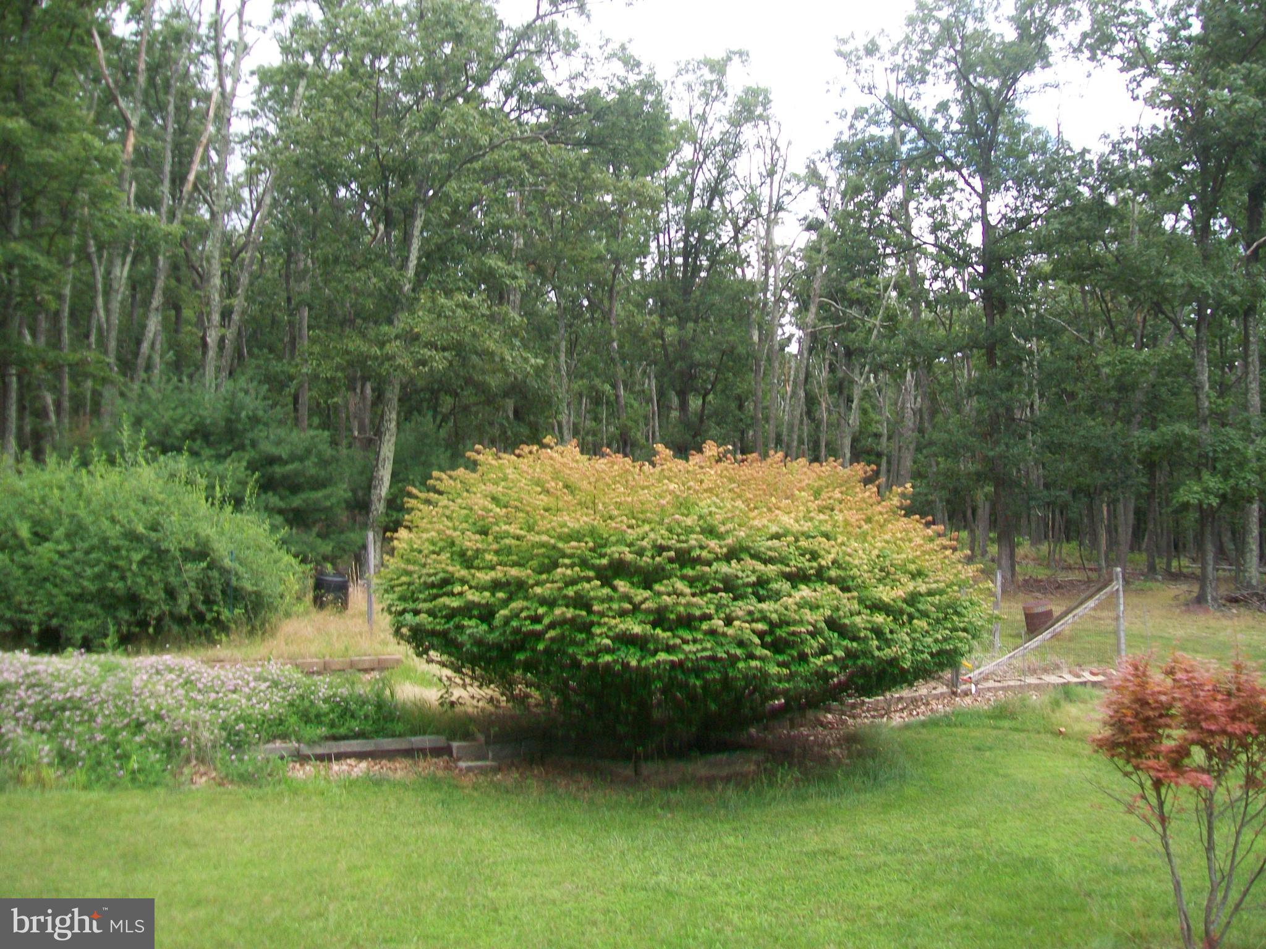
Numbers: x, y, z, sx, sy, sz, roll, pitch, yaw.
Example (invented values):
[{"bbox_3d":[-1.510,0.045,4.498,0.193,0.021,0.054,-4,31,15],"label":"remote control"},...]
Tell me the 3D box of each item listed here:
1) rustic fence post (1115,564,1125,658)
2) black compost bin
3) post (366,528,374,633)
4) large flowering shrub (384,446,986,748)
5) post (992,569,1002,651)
[{"bbox_3d":[7.494,2.227,19.110,0.122,1.672,0.122,0,0,0],"label":"rustic fence post"},{"bbox_3d":[-5.795,2.261,23.887,0.663,0.817,0.663,0,0,0],"label":"black compost bin"},{"bbox_3d":[-4.303,1.783,20.377,0.107,1.734,0.107,0,0,0],"label":"post"},{"bbox_3d":[0.559,1.373,13.650,6.581,3.474,5.947,0,0,0],"label":"large flowering shrub"},{"bbox_3d":[6.144,2.309,20.962,0.102,1.467,0.102,0,0,0],"label":"post"}]

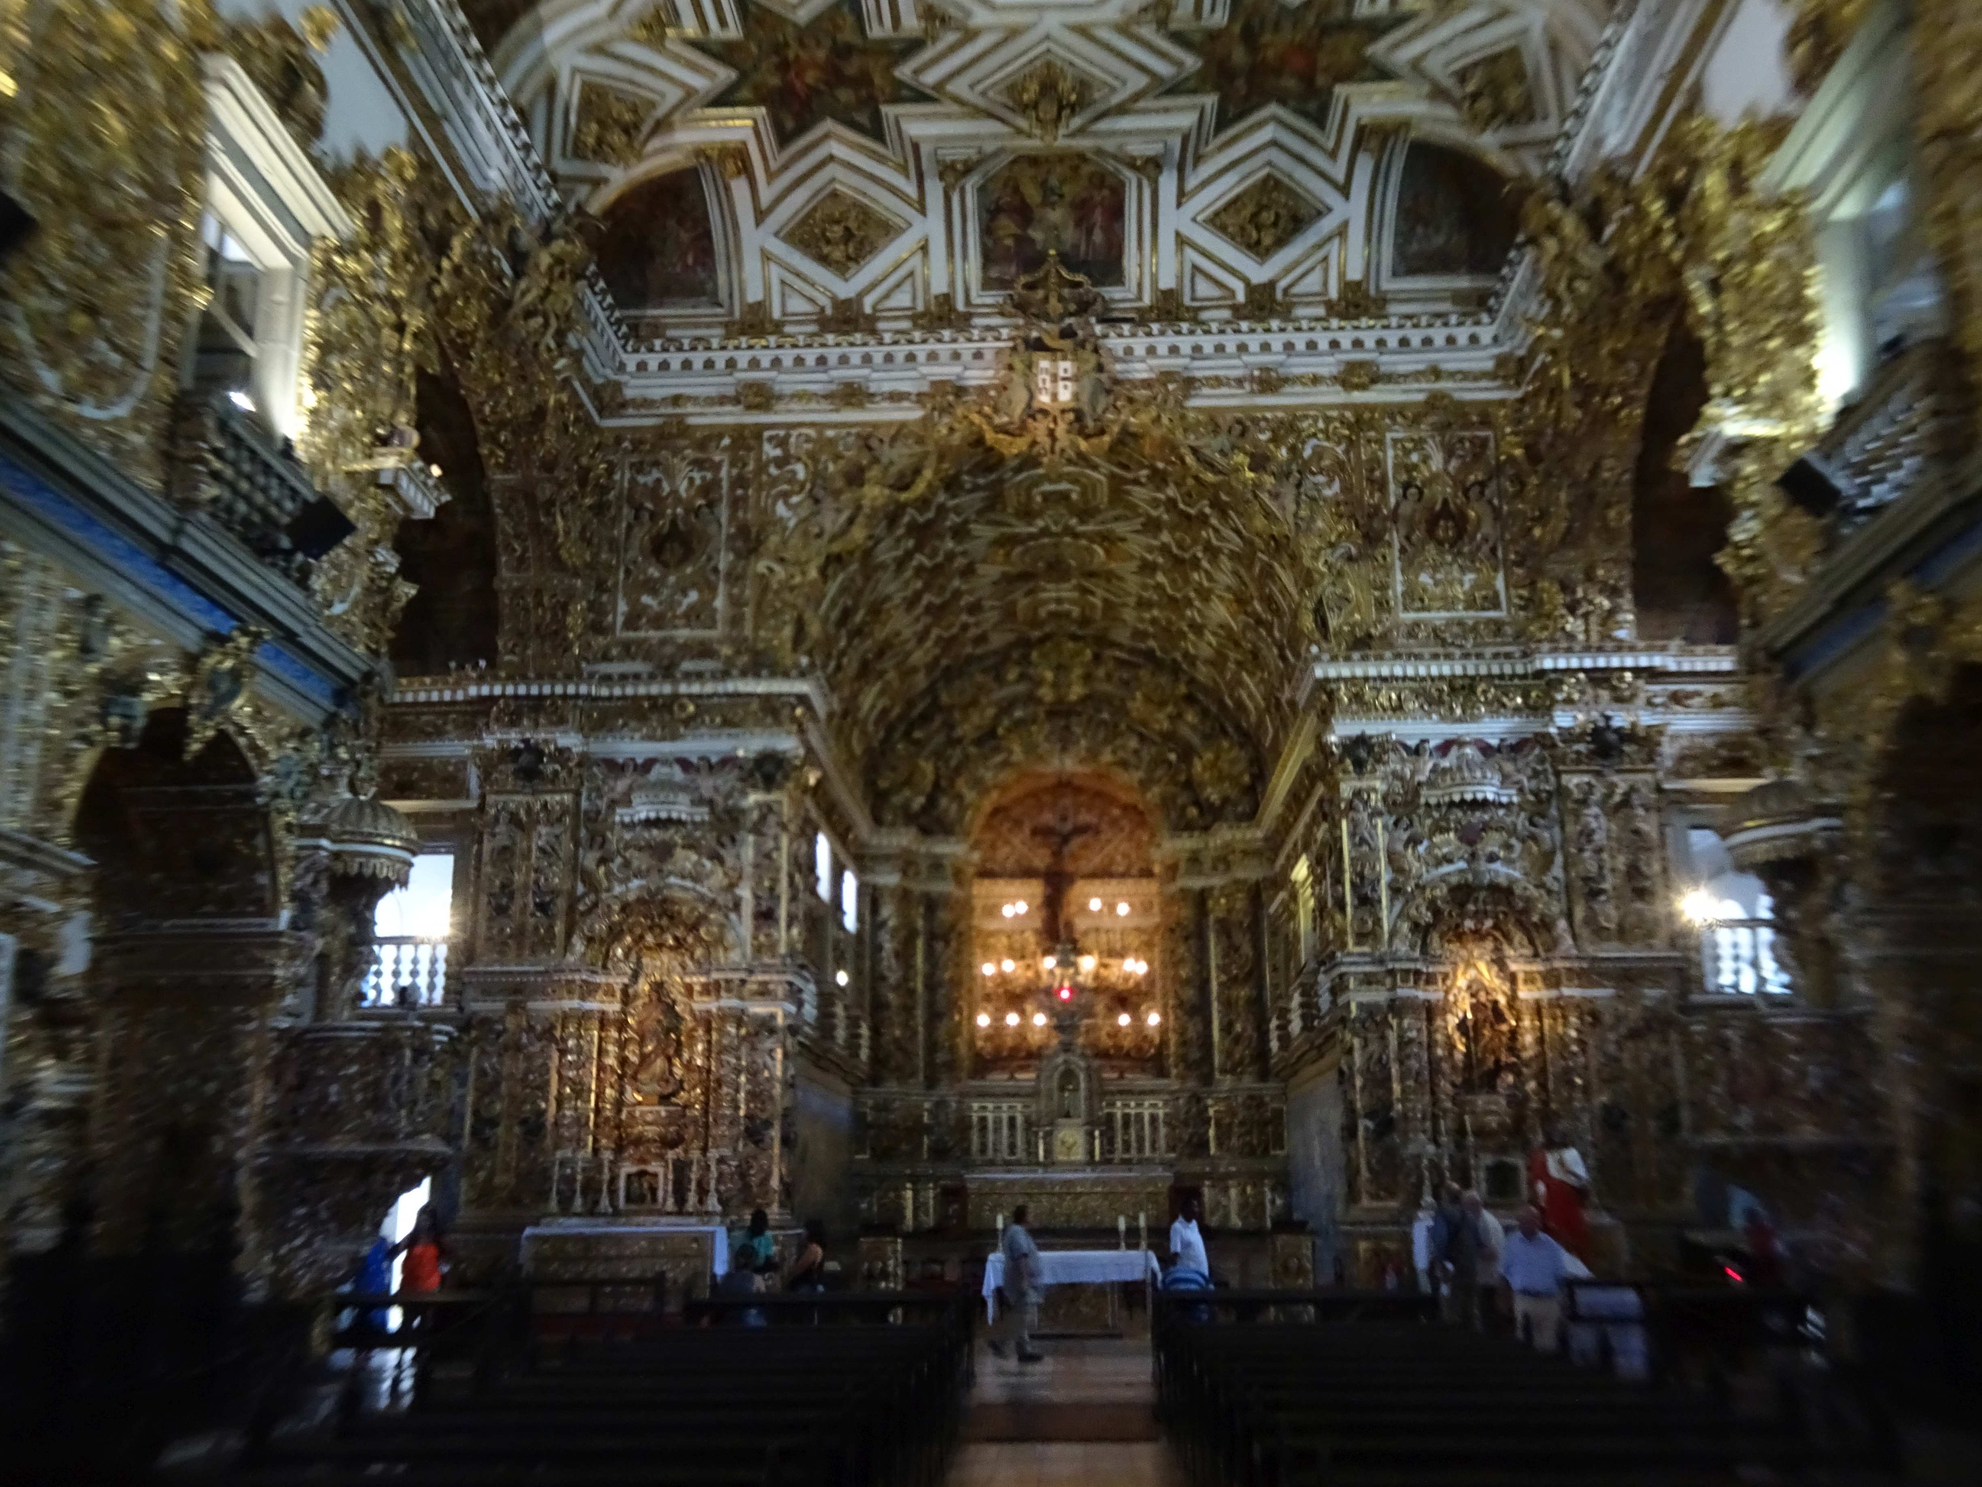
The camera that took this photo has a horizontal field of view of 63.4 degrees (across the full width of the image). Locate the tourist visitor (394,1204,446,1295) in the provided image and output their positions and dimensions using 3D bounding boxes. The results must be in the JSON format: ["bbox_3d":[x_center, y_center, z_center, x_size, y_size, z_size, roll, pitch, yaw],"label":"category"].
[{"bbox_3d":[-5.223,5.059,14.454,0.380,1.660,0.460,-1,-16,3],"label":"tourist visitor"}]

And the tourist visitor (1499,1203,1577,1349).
[{"bbox_3d":[4.232,4.427,12.251,0.560,1.720,0.380,-5,-17,16],"label":"tourist visitor"}]

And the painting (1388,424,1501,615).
[{"bbox_3d":[7.224,-3.526,25.440,1.740,3.060,0.150,-1,-16,3],"label":"painting"}]

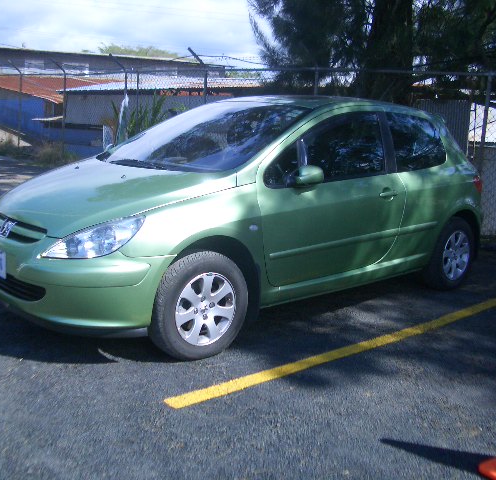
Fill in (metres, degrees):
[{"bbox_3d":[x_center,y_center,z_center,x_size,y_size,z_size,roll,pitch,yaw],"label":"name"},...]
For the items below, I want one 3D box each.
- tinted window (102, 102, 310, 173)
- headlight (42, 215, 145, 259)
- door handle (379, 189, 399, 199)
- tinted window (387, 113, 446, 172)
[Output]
[{"bbox_3d":[-0.283,-0.740,4.381,1.030,0.190,1.420,-37,32,-32],"label":"tinted window"},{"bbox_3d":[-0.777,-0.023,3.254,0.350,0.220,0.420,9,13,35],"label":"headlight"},{"bbox_3d":[0.967,-0.315,4.444,0.200,0.060,0.050,-7,14,-42],"label":"door handle"},{"bbox_3d":[1.252,-0.731,4.855,0.680,0.450,0.100,-9,-5,-46],"label":"tinted window"}]

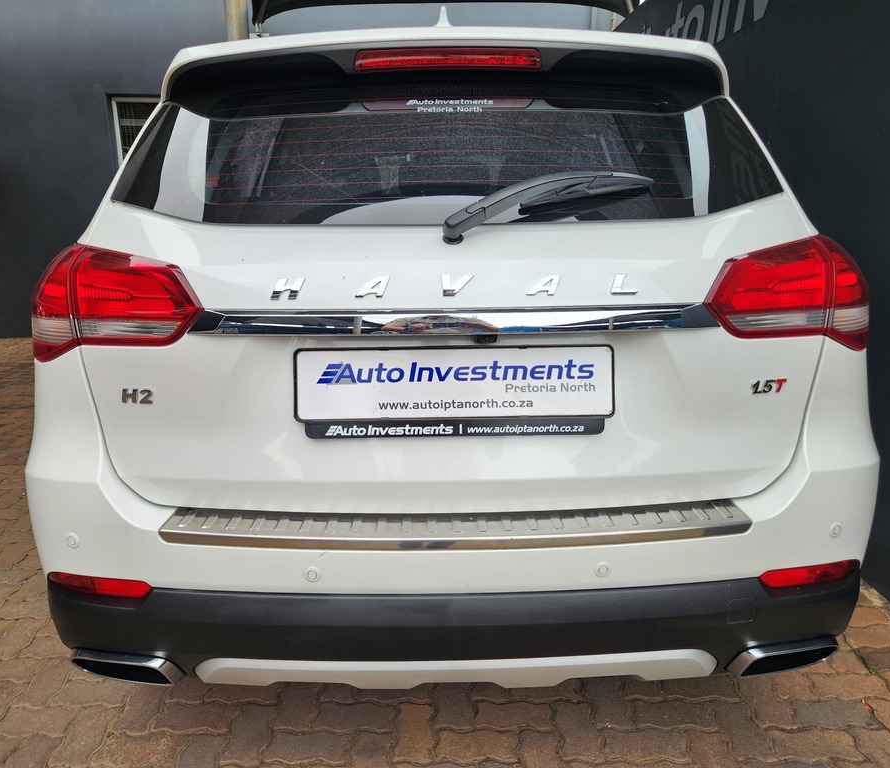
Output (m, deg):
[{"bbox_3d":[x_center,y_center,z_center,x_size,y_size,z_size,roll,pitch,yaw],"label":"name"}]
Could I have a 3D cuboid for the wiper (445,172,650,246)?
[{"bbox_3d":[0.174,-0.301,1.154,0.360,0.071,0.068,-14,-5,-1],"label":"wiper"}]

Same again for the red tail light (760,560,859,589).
[{"bbox_3d":[0.641,0.334,1.194,0.193,0.035,0.047,-4,15,-11],"label":"red tail light"}]

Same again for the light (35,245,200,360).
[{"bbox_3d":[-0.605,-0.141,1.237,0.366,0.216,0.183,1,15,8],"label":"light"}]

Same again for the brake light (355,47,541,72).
[{"bbox_3d":[0.006,-0.549,1.152,0.314,0.041,0.042,-1,15,0],"label":"brake light"}]

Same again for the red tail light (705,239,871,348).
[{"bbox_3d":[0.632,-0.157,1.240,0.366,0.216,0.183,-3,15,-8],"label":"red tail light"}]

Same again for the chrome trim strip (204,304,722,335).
[{"bbox_3d":[0.013,-0.107,1.148,0.899,0.044,0.063,-1,15,0],"label":"chrome trim strip"}]

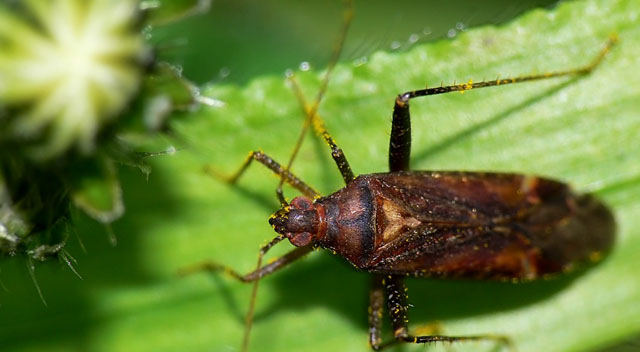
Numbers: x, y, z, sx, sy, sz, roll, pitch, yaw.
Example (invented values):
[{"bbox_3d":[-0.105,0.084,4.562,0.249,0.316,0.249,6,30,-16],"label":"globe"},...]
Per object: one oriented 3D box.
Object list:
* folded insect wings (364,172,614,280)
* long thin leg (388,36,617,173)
[{"bbox_3d":[0.004,0.001,0.145,0.006,0.001,0.003,2,90,-9],"label":"folded insect wings"},{"bbox_3d":[0.004,-0.001,0.146,0.006,0.001,0.004,-6,91,-11],"label":"long thin leg"}]

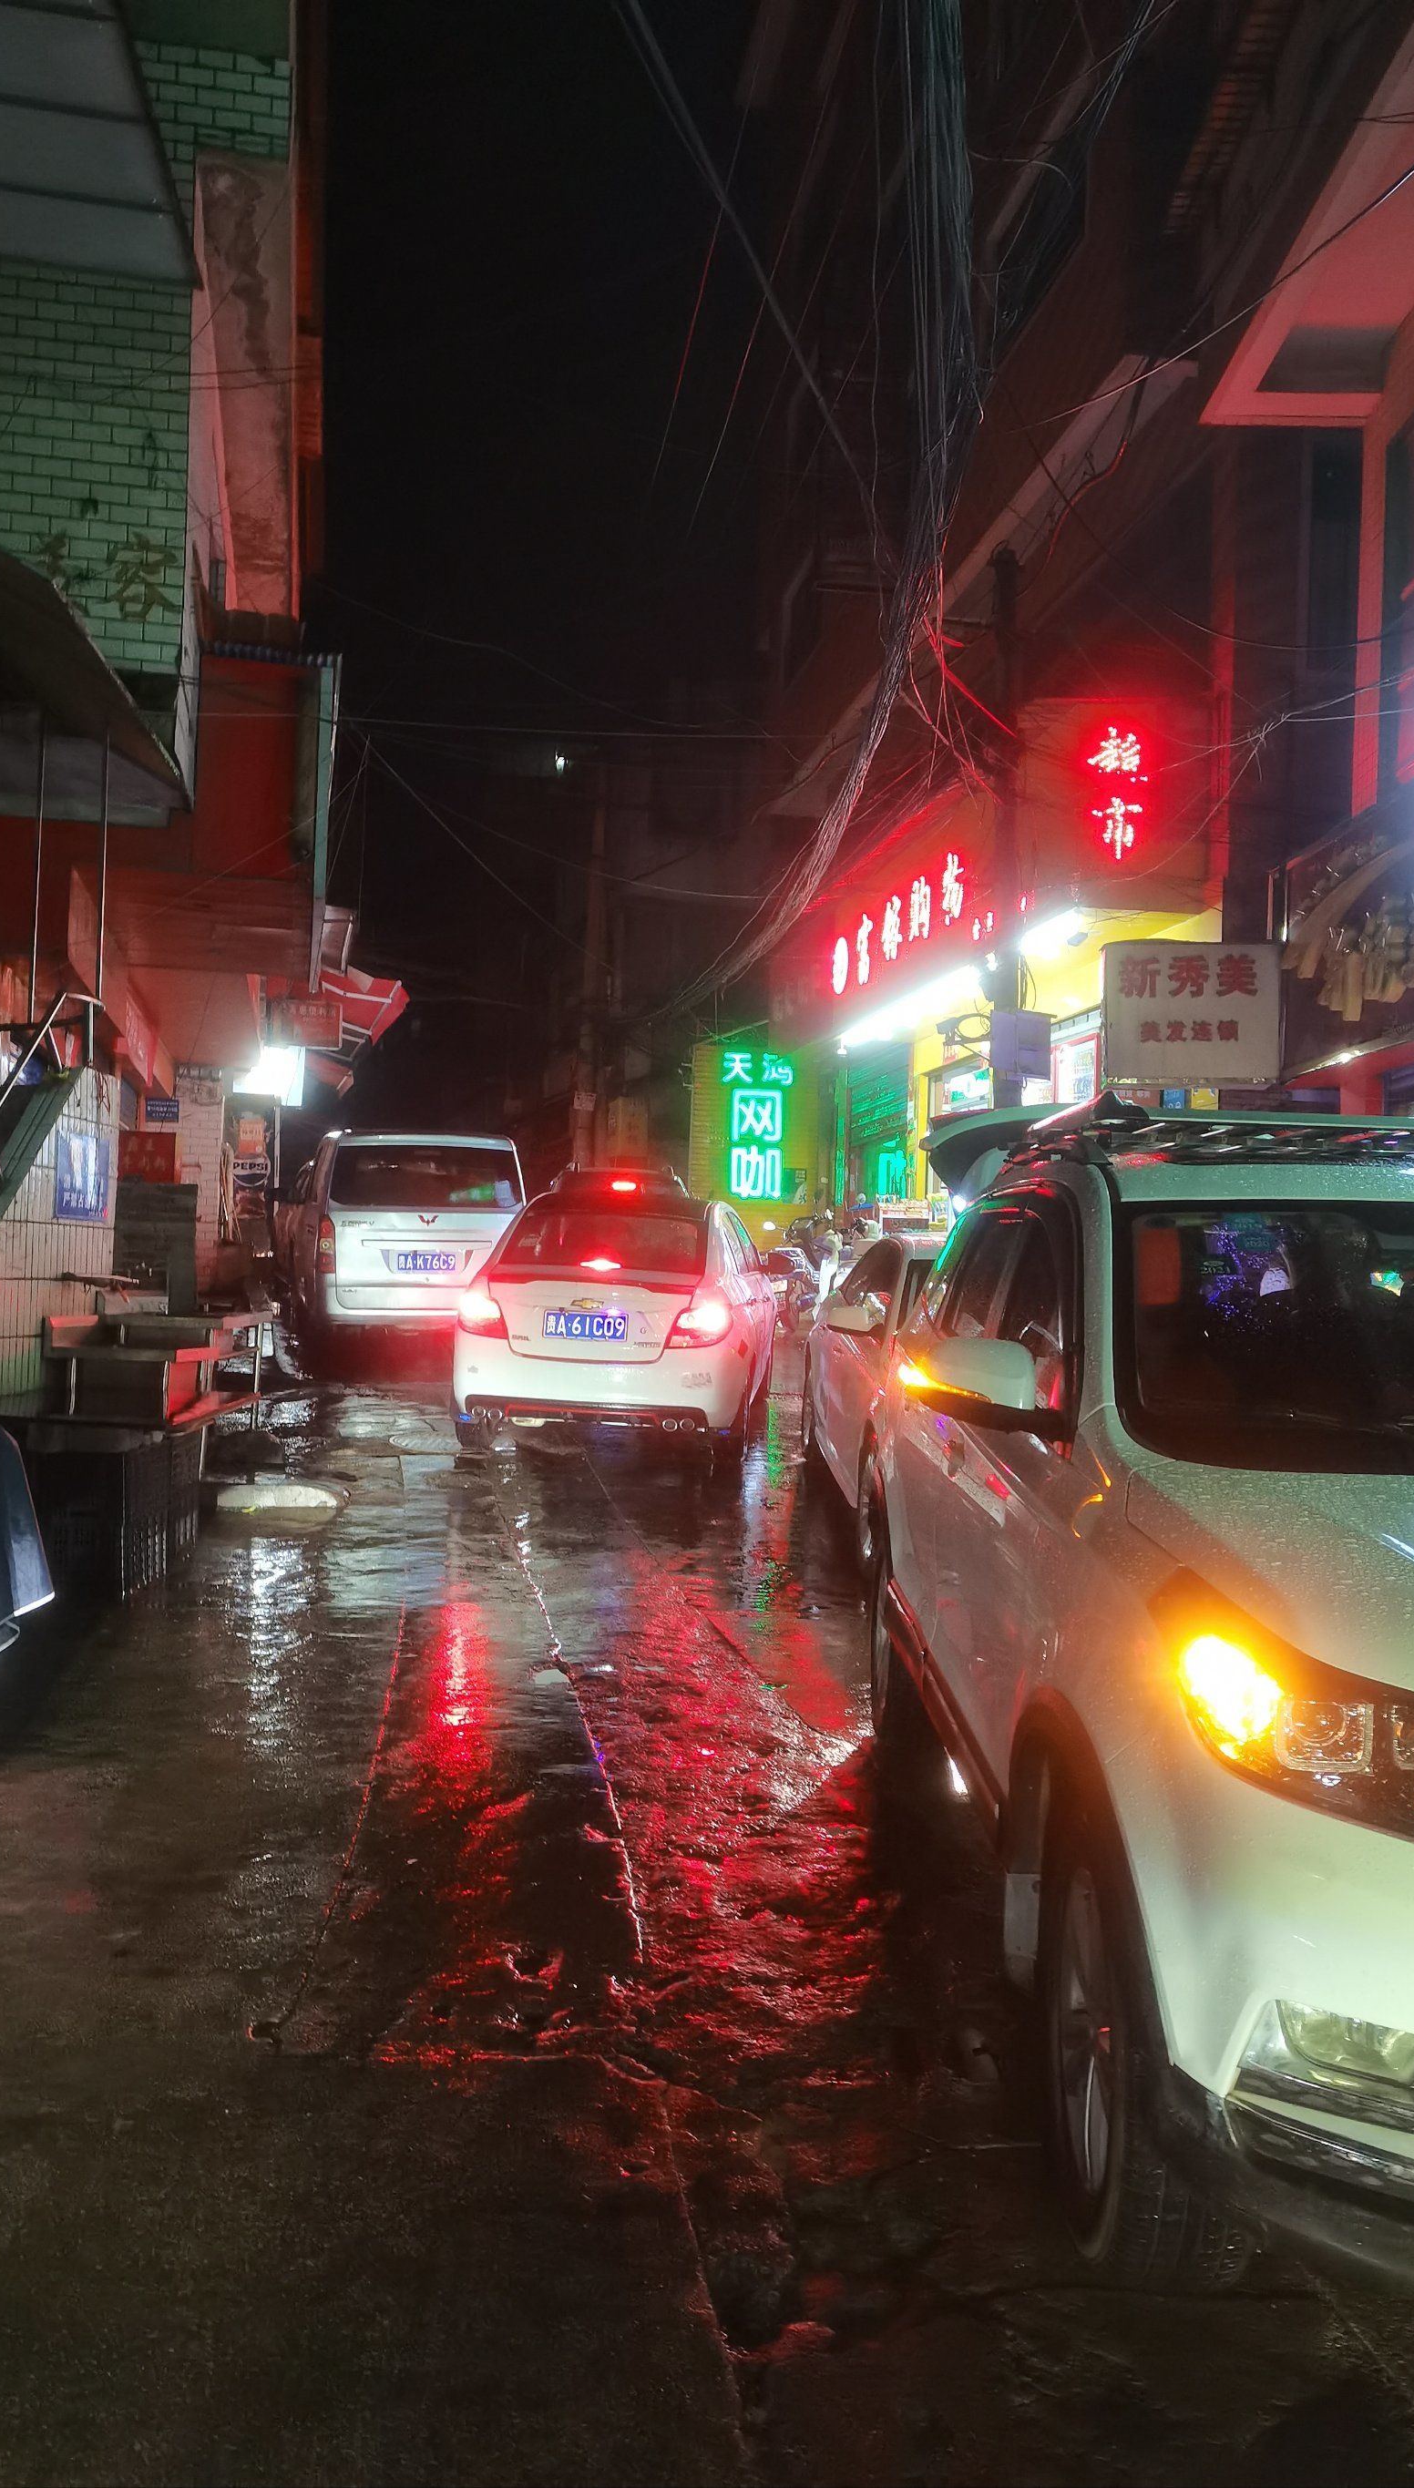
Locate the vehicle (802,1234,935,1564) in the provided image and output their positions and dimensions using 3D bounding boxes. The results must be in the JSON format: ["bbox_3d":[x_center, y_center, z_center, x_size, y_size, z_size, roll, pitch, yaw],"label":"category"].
[{"bbox_3d":[1.520,0.610,9.400,1.770,1.440,4.500,2,2,-2],"label":"vehicle"}]

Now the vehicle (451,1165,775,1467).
[{"bbox_3d":[-0.410,0.400,12.120,1.700,1.480,4.280,2,2,7],"label":"vehicle"}]

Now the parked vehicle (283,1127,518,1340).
[{"bbox_3d":[-2.640,-0.020,15.800,1.660,1.790,4.150,1,2,-16],"label":"parked vehicle"}]

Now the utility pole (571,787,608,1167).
[{"bbox_3d":[-1.520,-2.670,24.000,0.280,6.500,0.280,3,0,0],"label":"utility pole"}]

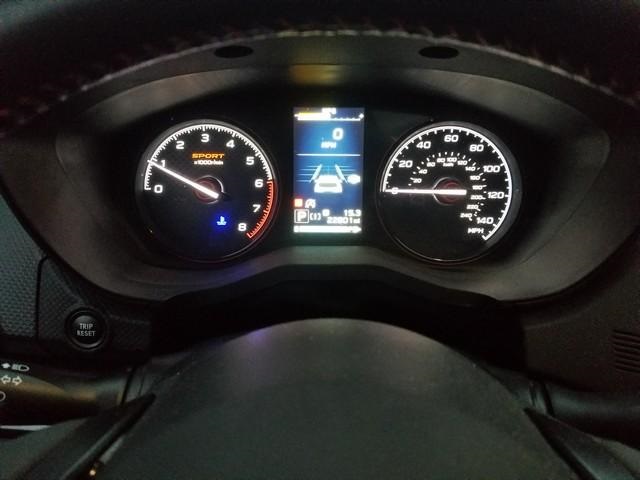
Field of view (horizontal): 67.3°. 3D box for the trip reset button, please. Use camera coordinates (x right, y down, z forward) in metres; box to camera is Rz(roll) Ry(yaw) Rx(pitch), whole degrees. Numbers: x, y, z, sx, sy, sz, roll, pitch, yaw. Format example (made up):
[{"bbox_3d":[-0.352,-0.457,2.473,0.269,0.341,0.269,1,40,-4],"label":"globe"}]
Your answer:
[{"bbox_3d":[-0.139,0.053,0.287,0.024,0.024,0.009,0,-5,-3],"label":"trip reset button"}]

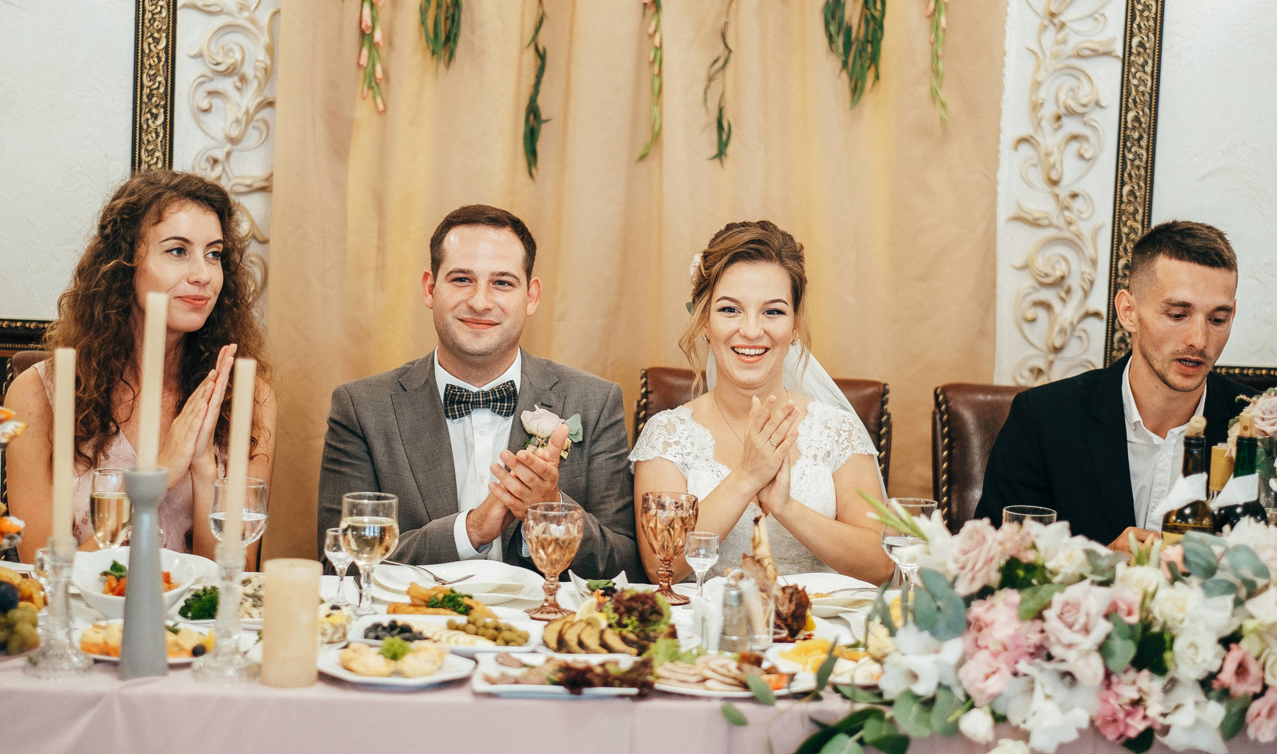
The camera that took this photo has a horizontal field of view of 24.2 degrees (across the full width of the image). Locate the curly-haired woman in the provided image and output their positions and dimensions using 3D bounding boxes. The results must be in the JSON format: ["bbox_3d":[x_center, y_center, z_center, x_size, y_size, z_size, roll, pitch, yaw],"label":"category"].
[{"bbox_3d":[-0.735,0.373,4.525,0.480,1.357,0.760,0,7,-20],"label":"curly-haired woman"}]

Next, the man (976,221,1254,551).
[{"bbox_3d":[0.742,0.434,4.525,0.520,1.340,0.800,2,6,-2],"label":"man"}]

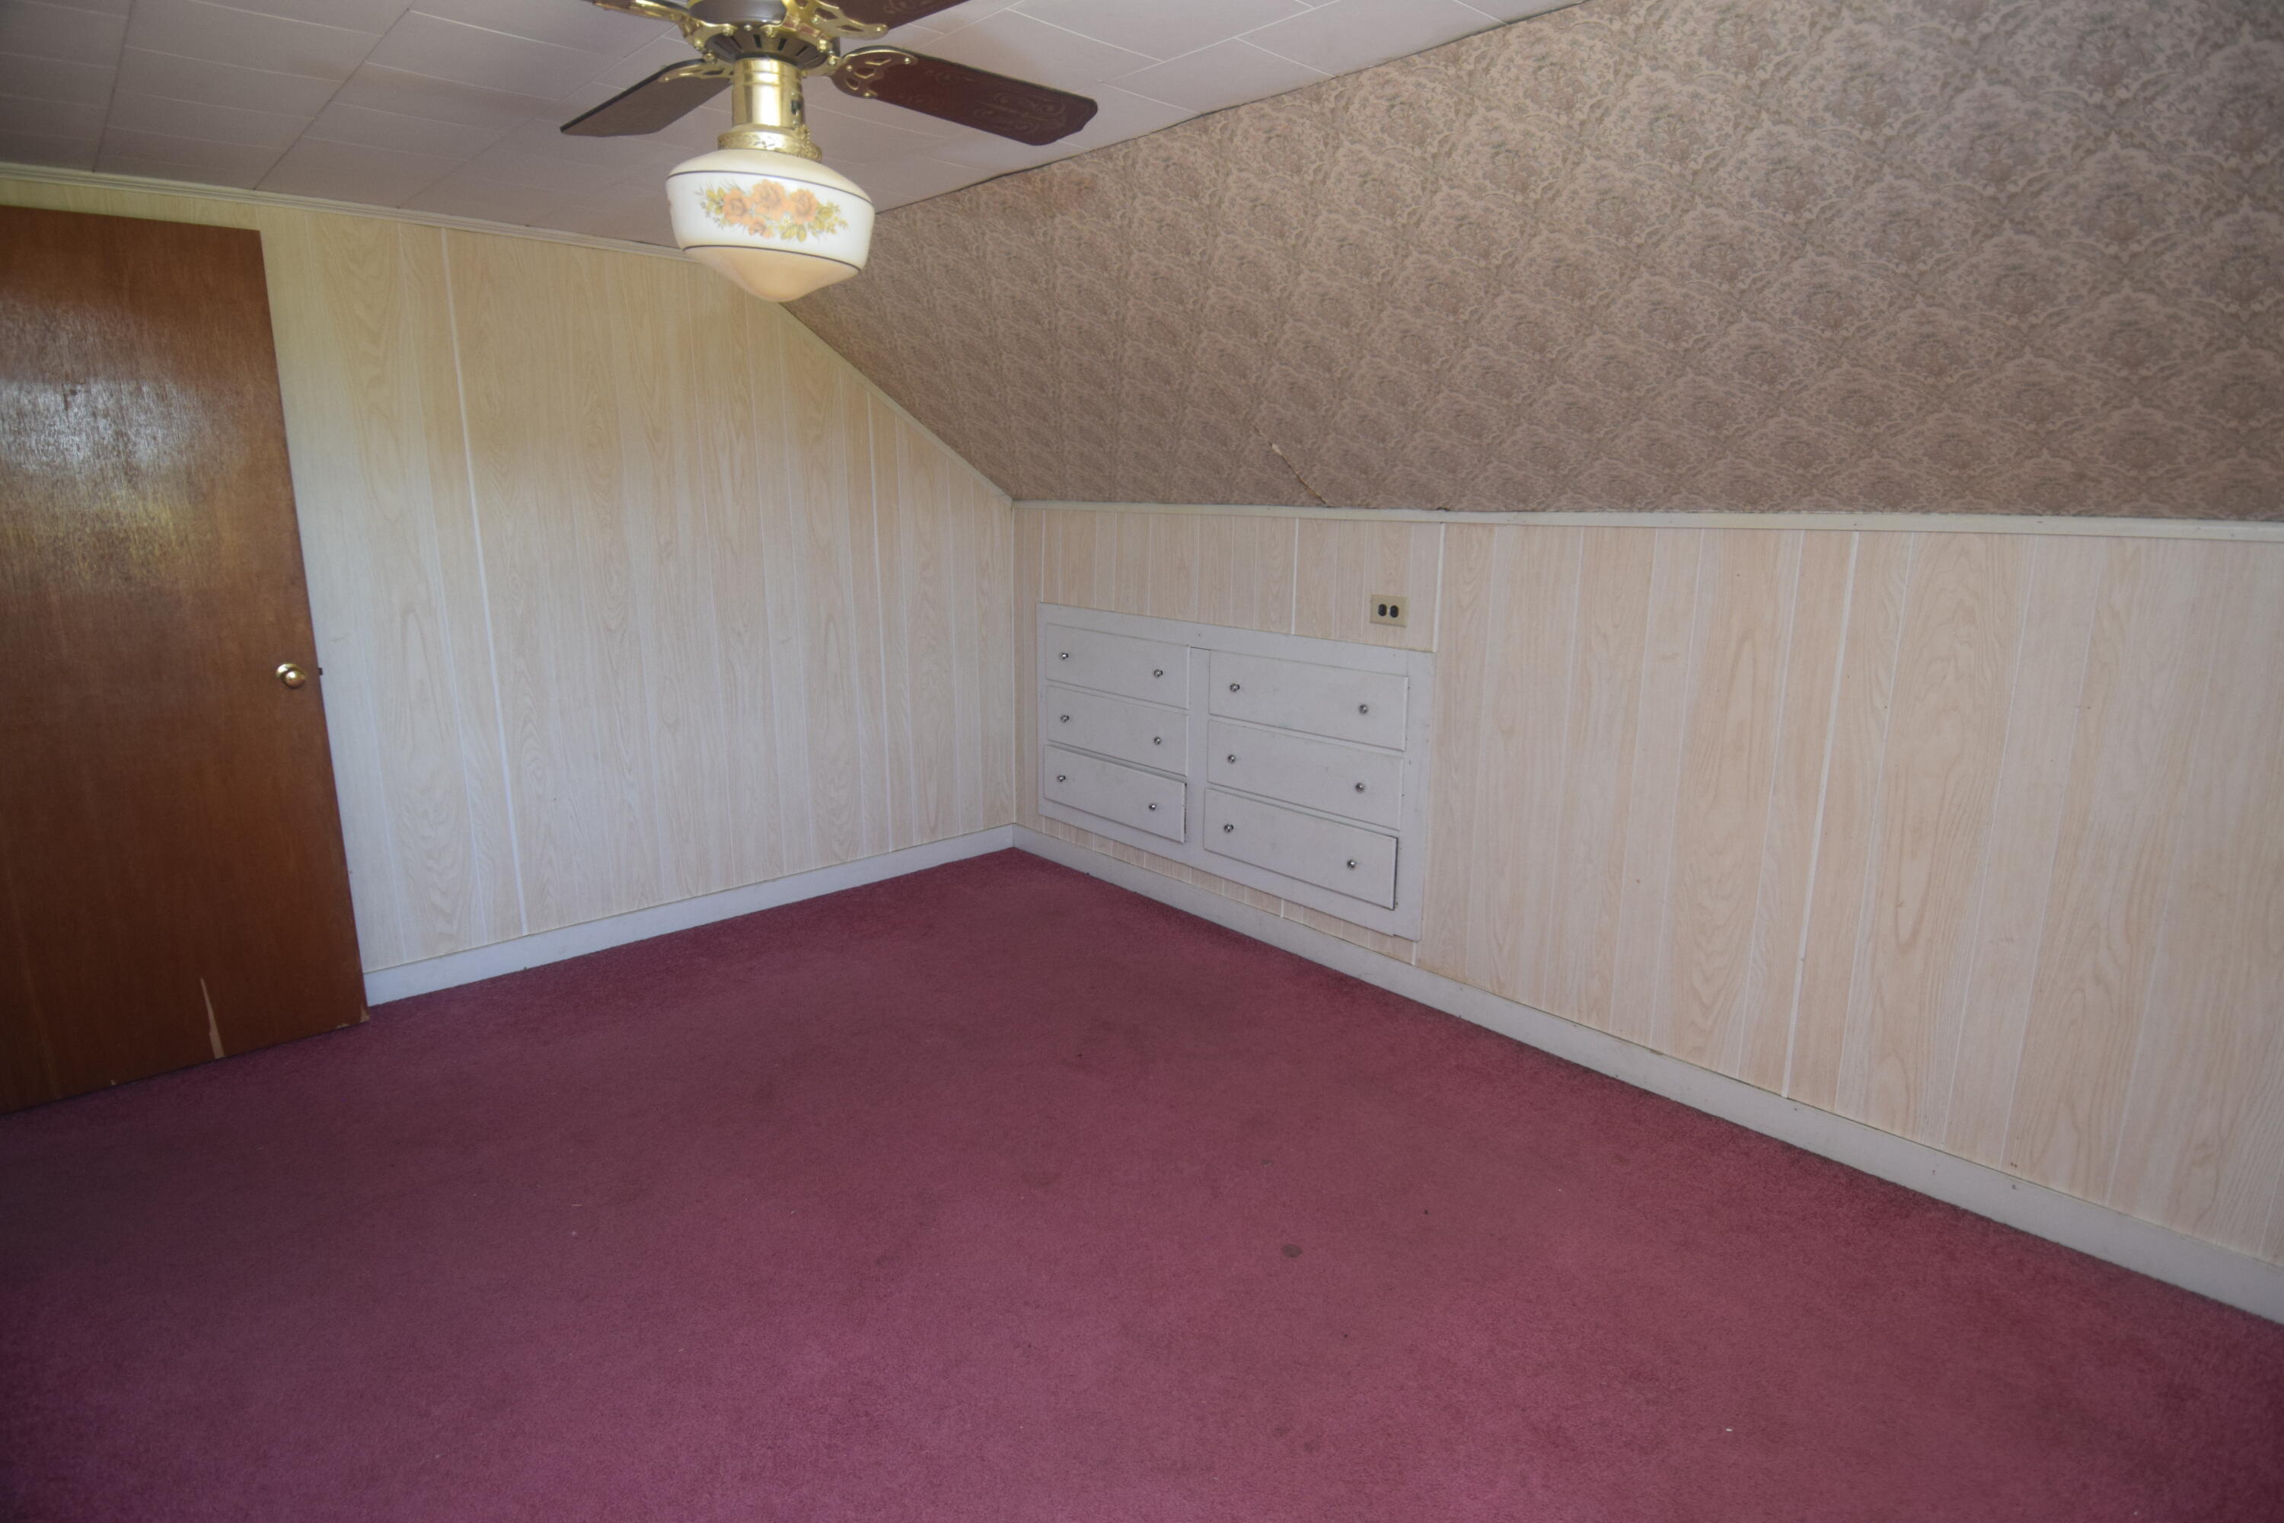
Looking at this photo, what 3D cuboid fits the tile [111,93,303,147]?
[{"bbox_3d":[-1.856,-1.279,2.268,0.305,0.018,0.305,-11,18,-43],"label":"tile"}]

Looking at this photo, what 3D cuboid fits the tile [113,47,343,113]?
[{"bbox_3d":[-1.644,-1.222,2.051,0.305,0.018,0.305,-11,18,-43],"label":"tile"}]

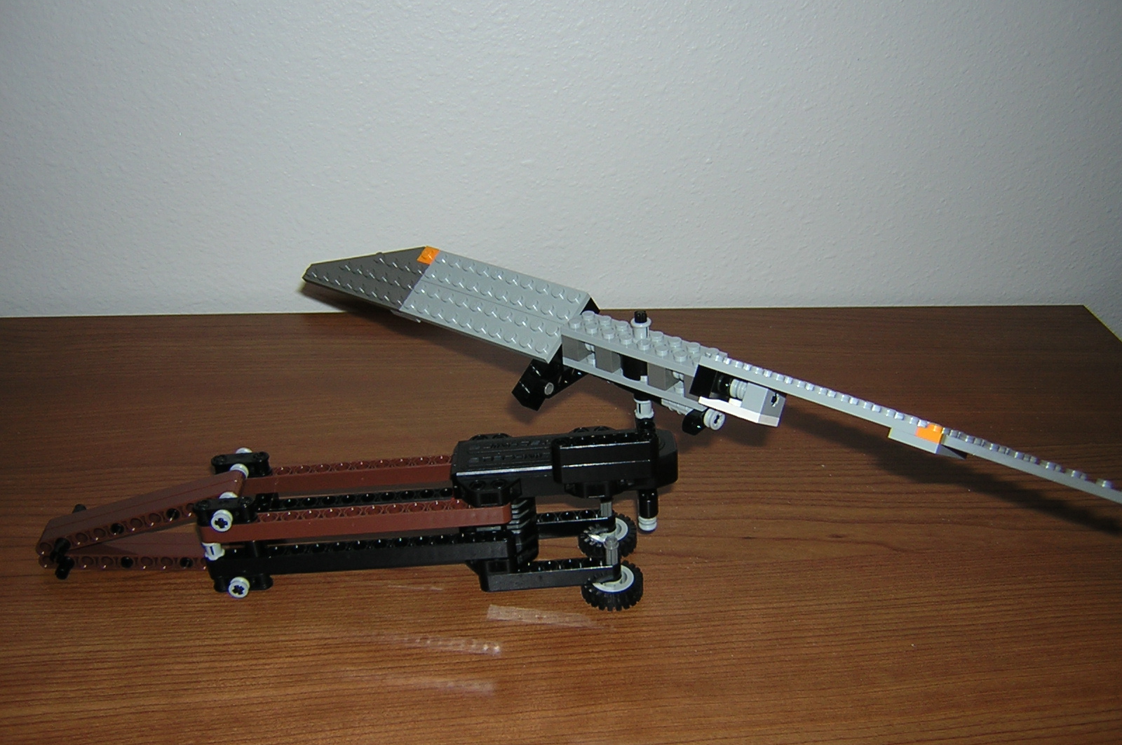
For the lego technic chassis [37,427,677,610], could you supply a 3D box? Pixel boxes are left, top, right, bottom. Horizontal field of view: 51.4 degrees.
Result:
[{"bbox_3d":[-0.082,0.046,0.451,0.253,0.072,0.056,1,28,-3],"label":"lego technic chassis"}]

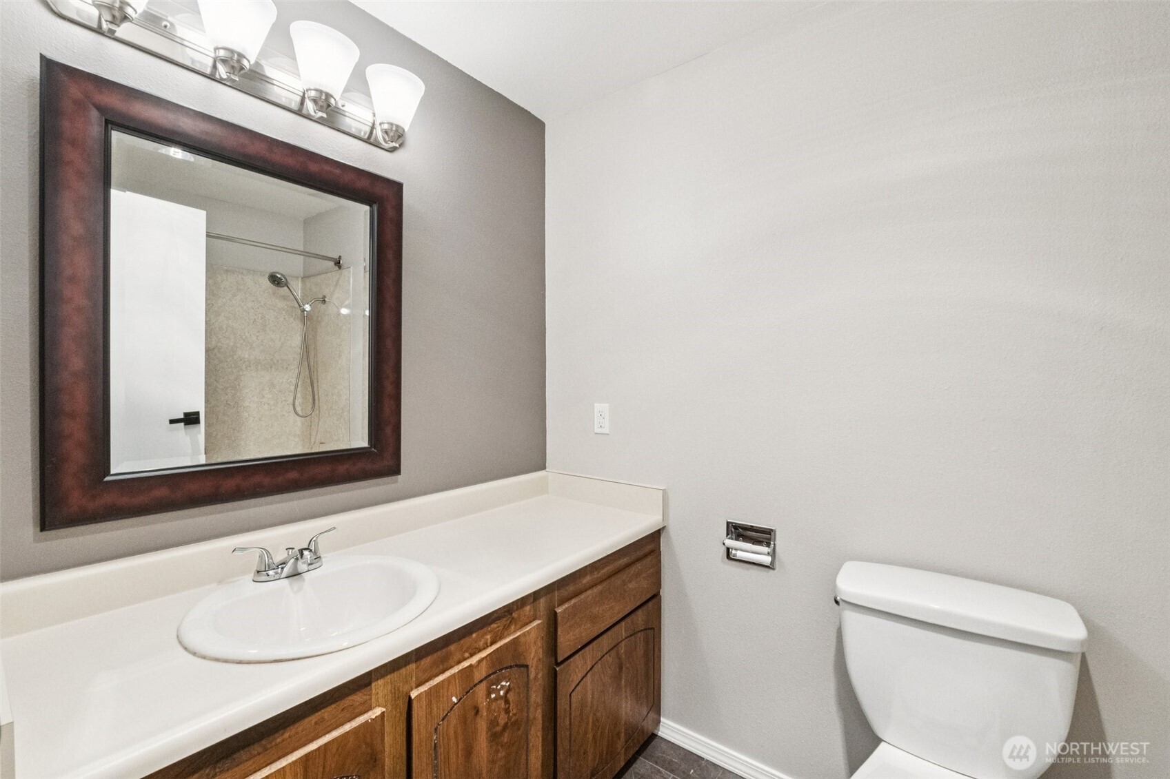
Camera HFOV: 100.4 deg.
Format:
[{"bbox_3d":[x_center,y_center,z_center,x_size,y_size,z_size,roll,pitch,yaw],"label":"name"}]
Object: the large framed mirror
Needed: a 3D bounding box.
[{"bbox_3d":[-0.821,-0.187,1.240,0.035,0.912,0.757,0,0,38],"label":"large framed mirror"}]

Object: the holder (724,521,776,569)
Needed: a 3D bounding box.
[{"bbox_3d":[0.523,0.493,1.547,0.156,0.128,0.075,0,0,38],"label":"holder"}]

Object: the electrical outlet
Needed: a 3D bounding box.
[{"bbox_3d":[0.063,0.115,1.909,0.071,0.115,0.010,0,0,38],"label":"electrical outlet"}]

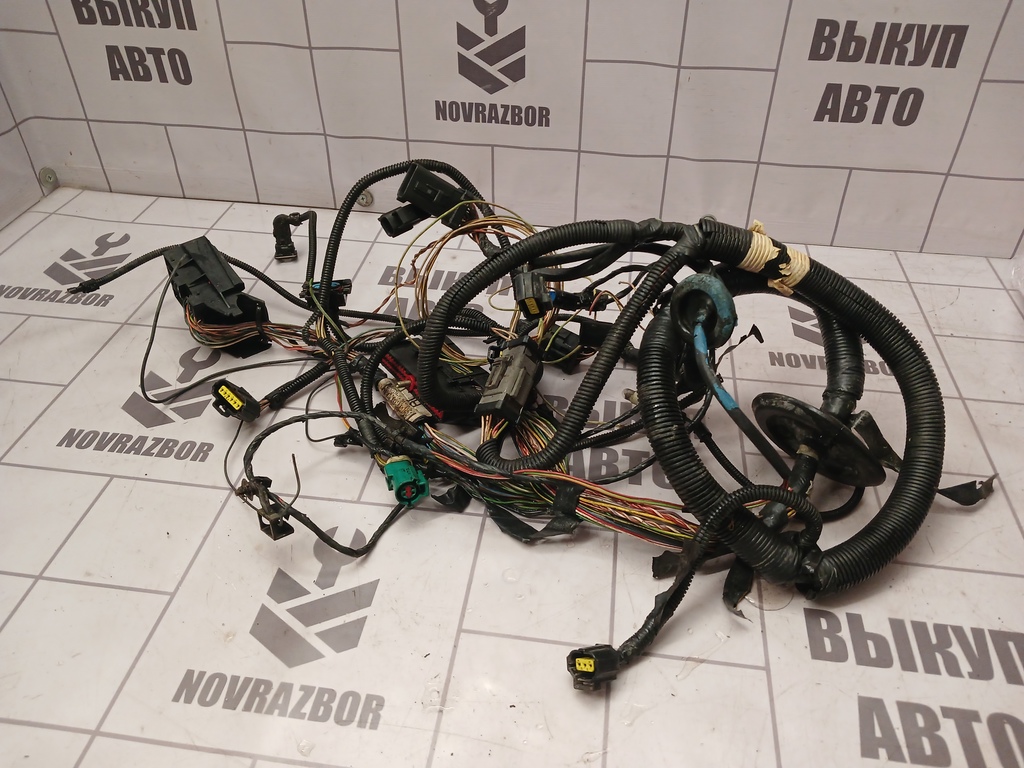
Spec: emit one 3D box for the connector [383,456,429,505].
[{"bbox_3d":[-0.080,0.071,0.595,0.029,0.022,0.041,-2,23,-17],"label":"connector"}]

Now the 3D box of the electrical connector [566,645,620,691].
[{"bbox_3d":[0.050,0.172,0.486,0.020,0.021,0.024,-11,-12,37],"label":"electrical connector"}]

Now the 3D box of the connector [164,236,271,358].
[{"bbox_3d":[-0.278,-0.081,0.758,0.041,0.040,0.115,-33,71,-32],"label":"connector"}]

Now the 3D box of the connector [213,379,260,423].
[{"bbox_3d":[-0.235,0.014,0.674,0.033,0.021,0.022,37,5,9],"label":"connector"}]

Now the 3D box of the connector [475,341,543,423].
[{"bbox_3d":[-0.001,-0.001,0.668,0.033,0.021,0.068,-17,41,44],"label":"connector"}]

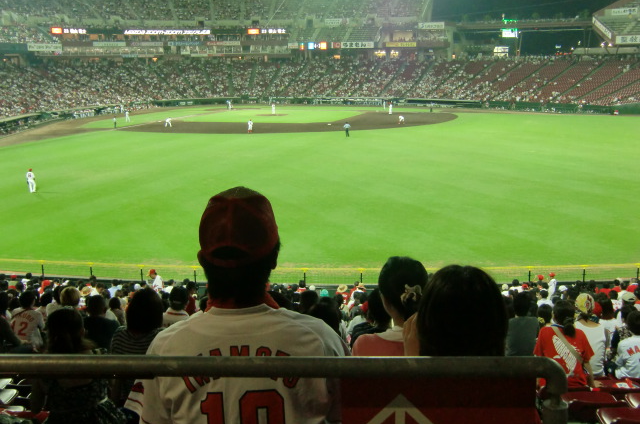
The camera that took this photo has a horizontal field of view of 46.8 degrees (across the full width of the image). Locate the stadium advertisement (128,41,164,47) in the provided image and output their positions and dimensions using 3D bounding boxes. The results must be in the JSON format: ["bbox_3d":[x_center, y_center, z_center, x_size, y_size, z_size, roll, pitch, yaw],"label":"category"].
[{"bbox_3d":[-40.015,-38.790,170.848,7.600,1.050,0.200,-4,12,-14],"label":"stadium advertisement"}]

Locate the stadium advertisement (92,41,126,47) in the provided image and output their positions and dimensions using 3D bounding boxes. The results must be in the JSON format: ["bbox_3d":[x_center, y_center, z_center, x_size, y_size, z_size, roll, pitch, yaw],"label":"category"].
[{"bbox_3d":[-47.948,-38.336,168.847,7.600,1.050,0.200,-4,12,-14],"label":"stadium advertisement"}]

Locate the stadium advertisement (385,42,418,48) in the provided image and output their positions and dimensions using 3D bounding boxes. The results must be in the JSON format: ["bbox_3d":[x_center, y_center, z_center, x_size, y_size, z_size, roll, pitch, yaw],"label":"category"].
[{"bbox_3d":[18.736,-38.368,170.000,7.100,1.150,0.200,2,12,13],"label":"stadium advertisement"}]

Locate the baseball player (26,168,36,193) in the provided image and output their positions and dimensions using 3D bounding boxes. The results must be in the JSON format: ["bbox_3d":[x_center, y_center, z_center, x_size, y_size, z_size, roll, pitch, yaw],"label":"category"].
[{"bbox_3d":[-20.787,-2.177,53.300,0.650,1.550,0.450,0,12,3],"label":"baseball player"}]

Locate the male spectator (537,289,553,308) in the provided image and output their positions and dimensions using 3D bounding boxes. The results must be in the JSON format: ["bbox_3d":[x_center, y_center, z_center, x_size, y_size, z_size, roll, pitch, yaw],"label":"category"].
[{"bbox_3d":[4.614,2.191,15.444,0.460,1.250,0.680,-1,12,-3],"label":"male spectator"}]

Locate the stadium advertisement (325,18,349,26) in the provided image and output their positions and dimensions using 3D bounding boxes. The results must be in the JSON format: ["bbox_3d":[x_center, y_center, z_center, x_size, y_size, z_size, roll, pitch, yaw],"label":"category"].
[{"bbox_3d":[4.021,-45.357,177.000,5.700,1.750,0.200,-2,12,-5],"label":"stadium advertisement"}]

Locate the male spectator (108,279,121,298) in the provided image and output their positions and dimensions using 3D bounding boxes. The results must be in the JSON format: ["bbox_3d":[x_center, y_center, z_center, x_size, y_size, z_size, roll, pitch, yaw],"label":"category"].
[{"bbox_3d":[-5.885,2.517,21.544,0.470,1.250,0.680,-1,12,0],"label":"male spectator"}]

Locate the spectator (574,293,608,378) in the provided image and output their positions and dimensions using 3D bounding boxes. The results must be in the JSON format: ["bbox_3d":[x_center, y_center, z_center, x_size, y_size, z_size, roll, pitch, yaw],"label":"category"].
[{"bbox_3d":[2.631,1.357,7.489,0.460,1.200,0.700,-1,12,-3],"label":"spectator"}]

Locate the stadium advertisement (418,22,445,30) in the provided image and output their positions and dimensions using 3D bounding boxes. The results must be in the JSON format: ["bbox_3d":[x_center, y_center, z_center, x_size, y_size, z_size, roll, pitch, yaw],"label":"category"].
[{"bbox_3d":[25.481,-42.416,169.000,6.200,1.500,0.200,2,12,13],"label":"stadium advertisement"}]

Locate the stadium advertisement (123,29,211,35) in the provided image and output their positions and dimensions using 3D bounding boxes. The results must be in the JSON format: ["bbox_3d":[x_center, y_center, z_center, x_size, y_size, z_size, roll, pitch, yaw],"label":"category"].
[{"bbox_3d":[-35.687,-41.964,171.925,20.801,1.291,0.300,-6,13,-26],"label":"stadium advertisement"}]

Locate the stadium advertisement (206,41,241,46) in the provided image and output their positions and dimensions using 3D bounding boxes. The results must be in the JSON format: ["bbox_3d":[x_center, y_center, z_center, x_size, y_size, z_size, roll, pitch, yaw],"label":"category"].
[{"bbox_3d":[-22.741,-39.892,175.180,7.600,1.050,0.200,-4,12,-14],"label":"stadium advertisement"}]

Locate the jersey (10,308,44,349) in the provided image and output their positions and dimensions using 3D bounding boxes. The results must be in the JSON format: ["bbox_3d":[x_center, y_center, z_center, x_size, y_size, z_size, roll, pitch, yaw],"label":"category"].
[{"bbox_3d":[-3.298,1.354,8.533,0.470,0.560,0.300,2,12,12],"label":"jersey"}]

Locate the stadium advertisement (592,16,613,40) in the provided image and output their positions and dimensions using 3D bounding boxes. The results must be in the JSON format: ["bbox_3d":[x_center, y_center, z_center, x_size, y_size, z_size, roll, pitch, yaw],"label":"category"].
[{"bbox_3d":[56.157,-36.634,147.250,0.200,1.275,11.960,0,29,2],"label":"stadium advertisement"}]

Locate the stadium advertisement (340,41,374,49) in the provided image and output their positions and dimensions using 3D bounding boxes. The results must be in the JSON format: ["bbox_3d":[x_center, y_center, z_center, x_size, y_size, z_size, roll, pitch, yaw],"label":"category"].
[{"bbox_3d":[8.773,-38.928,173.000,8.100,1.450,0.200,2,12,13],"label":"stadium advertisement"}]

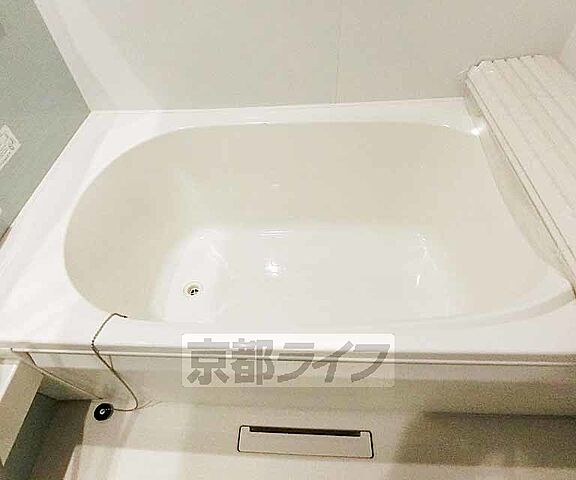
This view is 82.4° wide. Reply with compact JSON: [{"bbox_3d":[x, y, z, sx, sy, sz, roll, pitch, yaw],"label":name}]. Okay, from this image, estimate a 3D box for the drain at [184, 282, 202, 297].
[{"bbox_3d":[-0.304,0.159,1.060,0.058,0.014,0.058,0,50,4],"label":"drain"}]

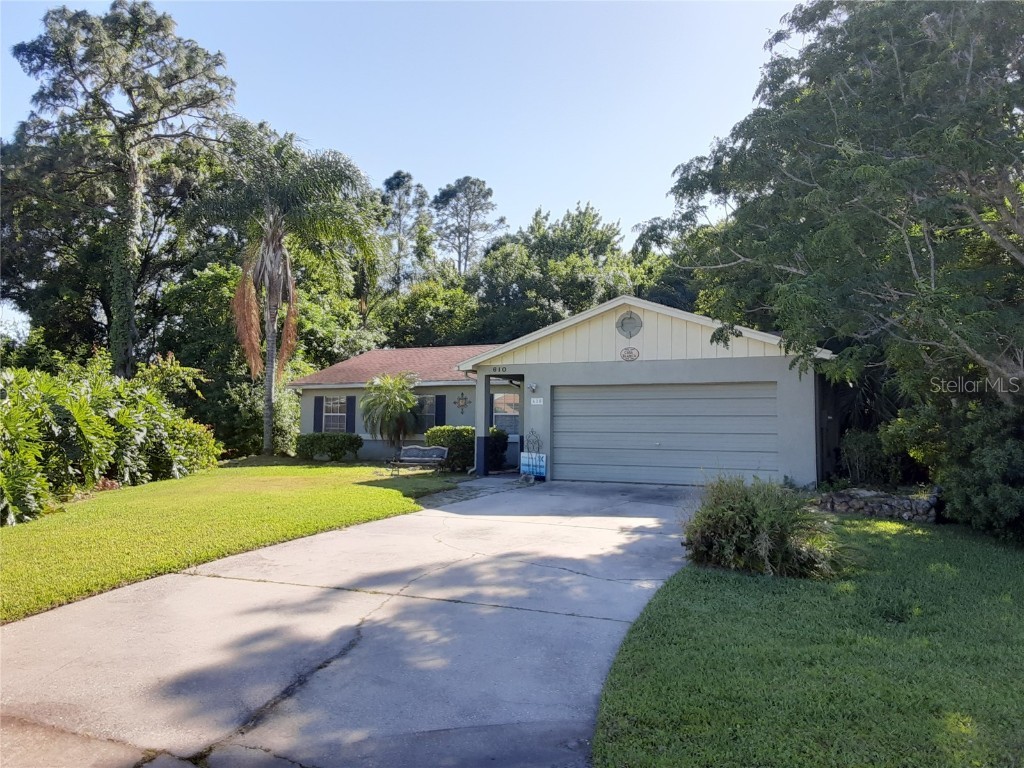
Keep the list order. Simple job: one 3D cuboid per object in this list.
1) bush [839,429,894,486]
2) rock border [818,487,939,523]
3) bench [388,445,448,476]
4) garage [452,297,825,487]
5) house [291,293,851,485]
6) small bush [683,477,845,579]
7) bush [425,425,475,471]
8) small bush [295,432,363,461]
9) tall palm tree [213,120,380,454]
[{"bbox_3d":[7.013,1.450,15.800,1.100,1.150,1.050,-1,-3,27],"label":"bush"},{"bbox_3d":[5.516,1.759,11.961,1.700,0.380,0.600,-2,-3,44],"label":"rock border"},{"bbox_3d":[-2.194,1.799,19.143,1.270,0.820,0.620,-1,-3,27],"label":"bench"},{"bbox_3d":[3.892,0.228,19.815,8.280,4.000,6.650,-1,-3,27],"label":"garage"},{"bbox_3d":[1.350,0.385,23.896,16.500,4.000,11.650,-1,-3,27],"label":"house"},{"bbox_3d":[2.535,1.385,8.050,1.600,0.940,1.350,0,-2,11],"label":"small bush"},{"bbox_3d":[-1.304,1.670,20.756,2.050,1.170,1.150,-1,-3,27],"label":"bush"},{"bbox_3d":[-5.648,1.938,24.425,1.880,0.850,1.100,-1,-3,27],"label":"small bush"},{"bbox_3d":[-8.042,-3.504,29.000,6.000,12.055,5.800,0,-2,0],"label":"tall palm tree"}]

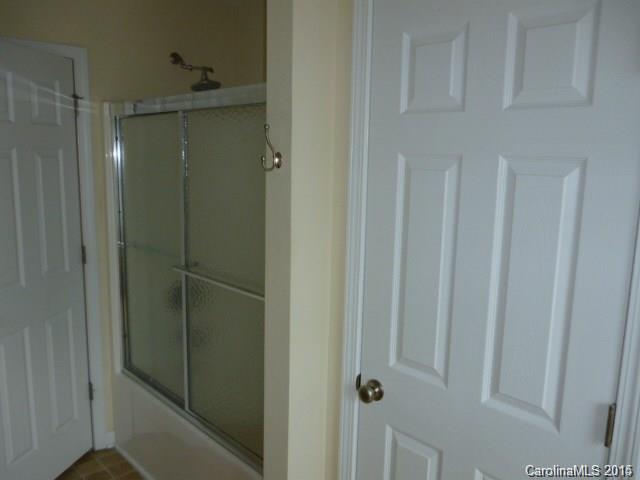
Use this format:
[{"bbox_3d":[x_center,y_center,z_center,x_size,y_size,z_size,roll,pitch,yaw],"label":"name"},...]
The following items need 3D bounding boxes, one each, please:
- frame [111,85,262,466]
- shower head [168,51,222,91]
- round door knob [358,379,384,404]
[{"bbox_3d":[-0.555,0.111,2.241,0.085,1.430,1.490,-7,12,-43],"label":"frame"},{"bbox_3d":[-0.666,-0.897,2.728,0.155,0.235,0.400,-7,12,-43],"label":"shower head"},{"bbox_3d":[0.147,0.459,1.550,0.065,0.066,0.066,-7,12,-43],"label":"round door knob"}]

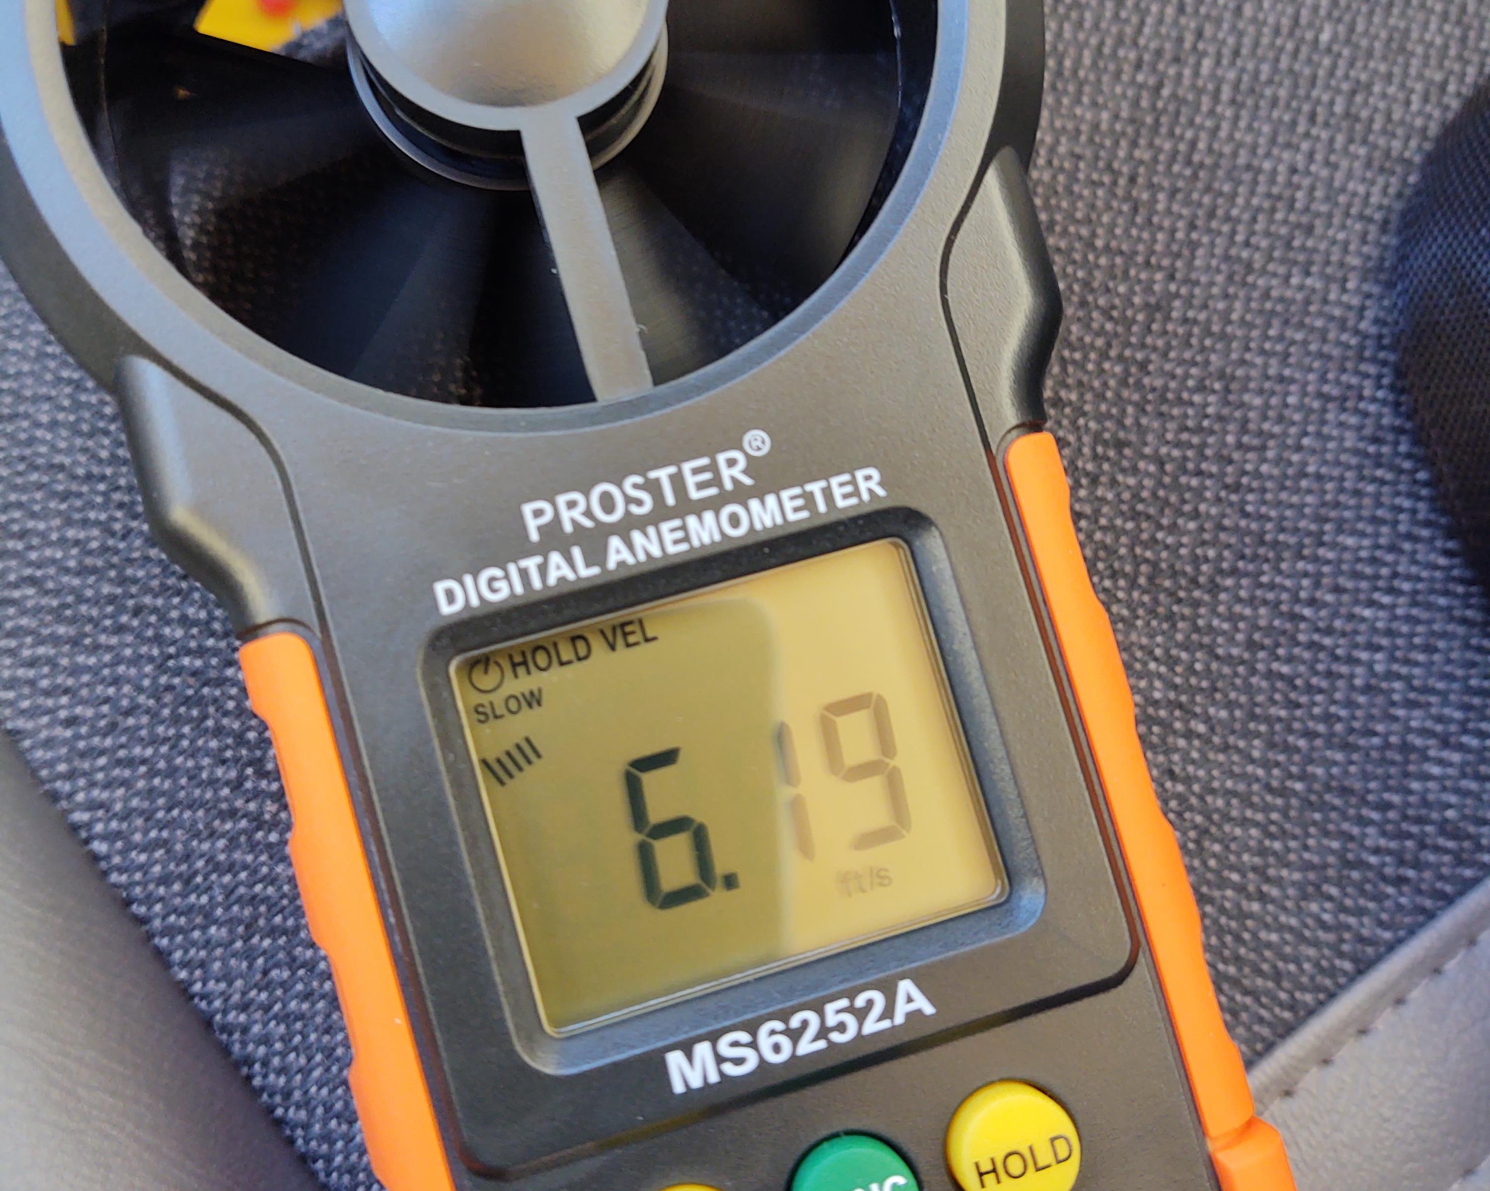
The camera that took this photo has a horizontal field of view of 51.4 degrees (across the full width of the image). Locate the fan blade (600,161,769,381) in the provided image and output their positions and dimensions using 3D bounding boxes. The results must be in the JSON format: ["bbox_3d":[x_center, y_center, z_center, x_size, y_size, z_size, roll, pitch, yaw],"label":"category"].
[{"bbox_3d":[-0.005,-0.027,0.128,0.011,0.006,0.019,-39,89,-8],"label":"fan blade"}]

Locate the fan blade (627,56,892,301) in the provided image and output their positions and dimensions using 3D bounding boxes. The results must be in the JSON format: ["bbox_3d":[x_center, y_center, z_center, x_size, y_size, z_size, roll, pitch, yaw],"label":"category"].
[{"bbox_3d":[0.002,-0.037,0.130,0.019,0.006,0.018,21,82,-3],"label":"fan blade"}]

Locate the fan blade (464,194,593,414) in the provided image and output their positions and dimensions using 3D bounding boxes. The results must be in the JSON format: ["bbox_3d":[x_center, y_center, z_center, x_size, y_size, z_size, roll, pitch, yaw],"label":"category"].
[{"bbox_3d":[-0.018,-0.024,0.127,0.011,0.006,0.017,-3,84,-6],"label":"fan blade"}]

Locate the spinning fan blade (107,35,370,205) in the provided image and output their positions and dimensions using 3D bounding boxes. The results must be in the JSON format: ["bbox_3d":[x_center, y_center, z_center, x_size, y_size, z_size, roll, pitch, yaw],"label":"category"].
[{"bbox_3d":[-0.040,-0.039,0.126,0.019,0.006,0.013,-14,85,-7],"label":"spinning fan blade"}]

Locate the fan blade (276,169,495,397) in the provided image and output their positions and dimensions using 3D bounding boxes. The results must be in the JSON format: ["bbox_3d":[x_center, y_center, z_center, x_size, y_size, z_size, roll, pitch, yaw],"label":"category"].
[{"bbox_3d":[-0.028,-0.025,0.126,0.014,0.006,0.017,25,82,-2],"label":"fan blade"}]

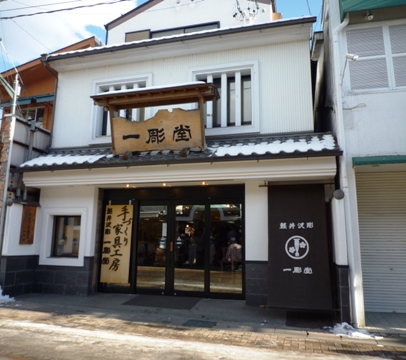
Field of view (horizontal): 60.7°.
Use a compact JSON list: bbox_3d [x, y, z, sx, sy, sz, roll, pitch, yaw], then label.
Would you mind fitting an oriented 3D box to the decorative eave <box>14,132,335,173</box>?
[{"bbox_3d":[-0.768,-0.626,7.701,7.154,0.862,1.176,-2,-10,16],"label":"decorative eave"}]

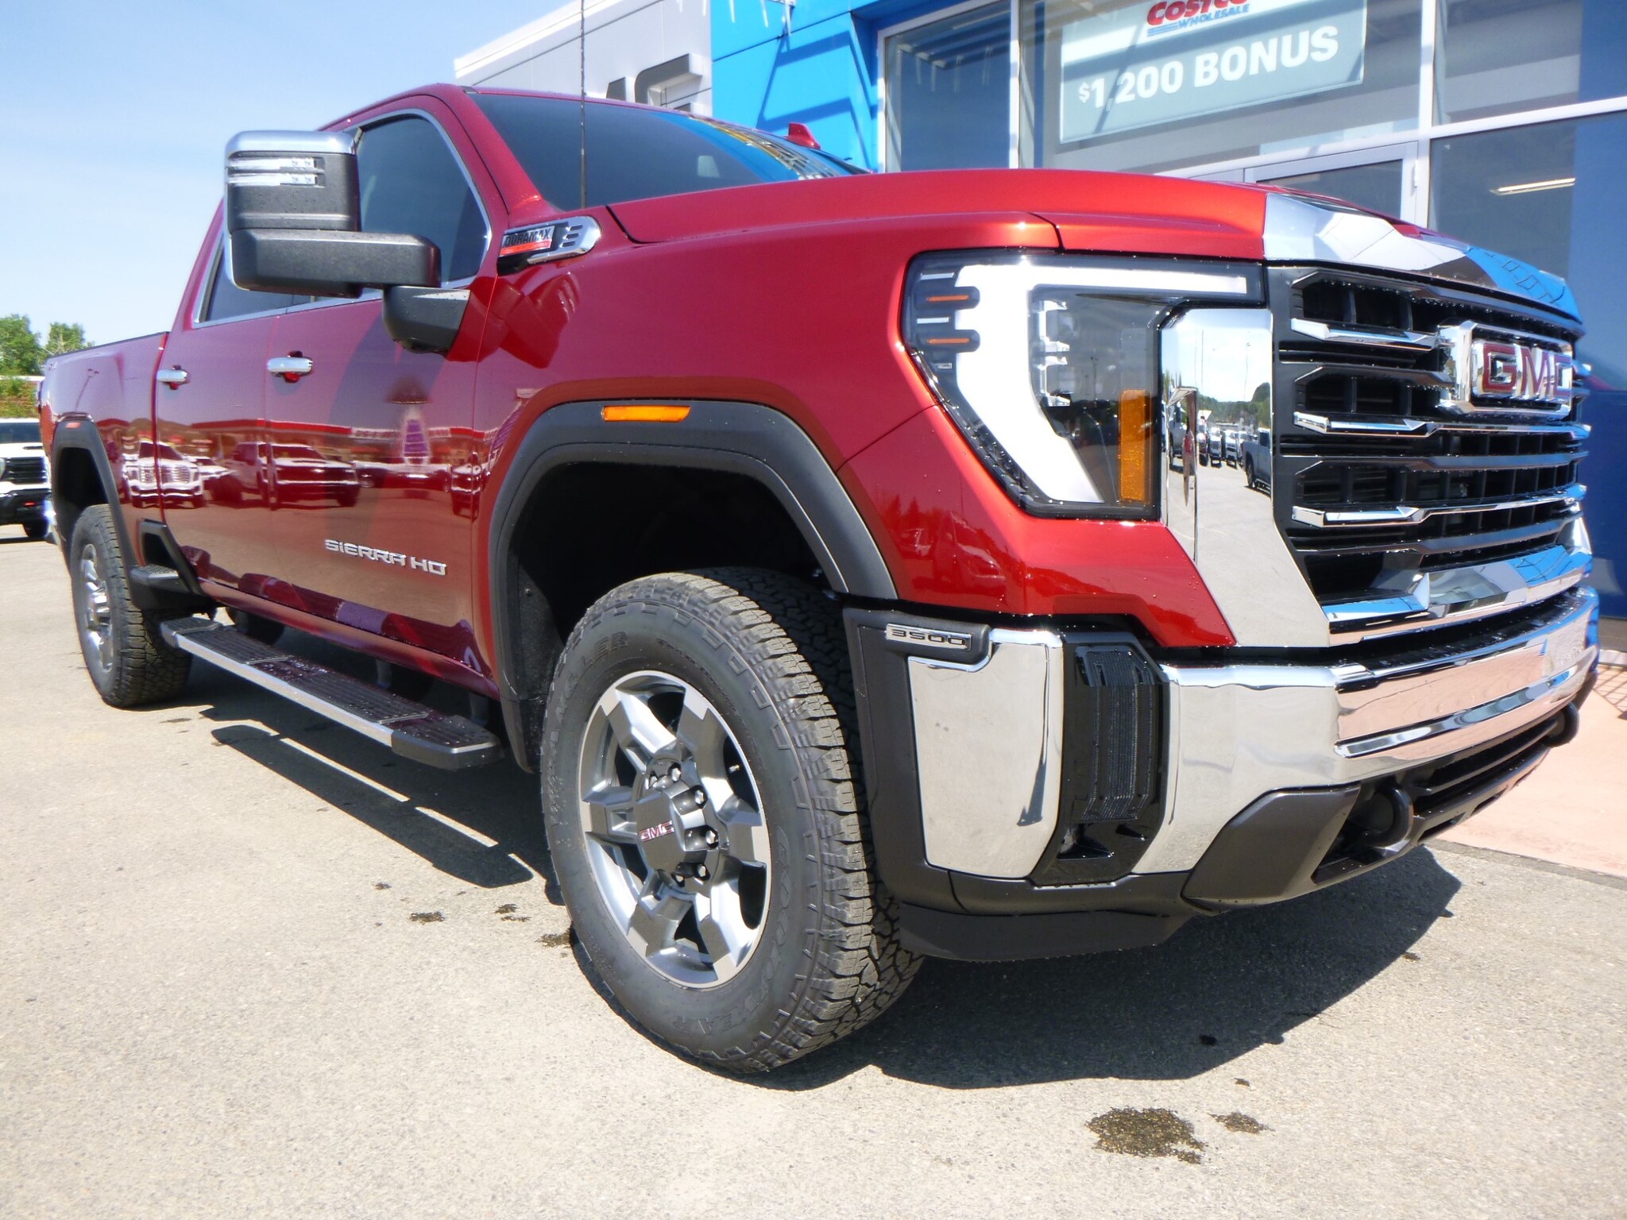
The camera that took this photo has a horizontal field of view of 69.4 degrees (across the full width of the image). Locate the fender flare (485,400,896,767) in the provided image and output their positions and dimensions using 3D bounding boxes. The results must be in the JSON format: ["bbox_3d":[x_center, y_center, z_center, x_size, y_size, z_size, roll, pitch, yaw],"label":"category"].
[{"bbox_3d":[-0.244,0.005,1.940,0.131,0.687,1.071,-9,11,-40],"label":"fender flare"}]

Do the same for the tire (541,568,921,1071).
[{"bbox_3d":[-0.155,0.361,2.104,0.278,0.858,0.858,-9,12,-42],"label":"tire"}]

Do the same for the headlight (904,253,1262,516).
[{"bbox_3d":[0.343,-0.284,1.499,0.394,0.318,0.283,-9,11,-40],"label":"headlight"}]

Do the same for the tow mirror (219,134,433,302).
[{"bbox_3d":[-0.904,-0.721,2.204,0.348,0.298,0.192,-9,11,-40],"label":"tow mirror"}]

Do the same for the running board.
[{"bbox_3d":[-1.539,0.211,3.497,0.162,0.076,2.485,-9,11,-40],"label":"running board"}]

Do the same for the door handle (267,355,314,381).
[{"bbox_3d":[-1.323,-0.615,2.957,0.061,0.045,0.242,-9,11,-40],"label":"door handle"}]

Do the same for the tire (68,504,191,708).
[{"bbox_3d":[-2.954,-0.023,5.069,0.283,0.858,0.858,-9,11,-40],"label":"tire"}]

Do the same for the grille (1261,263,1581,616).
[{"bbox_3d":[1.053,-0.260,1.894,1.151,0.505,0.172,-9,11,-40],"label":"grille"}]

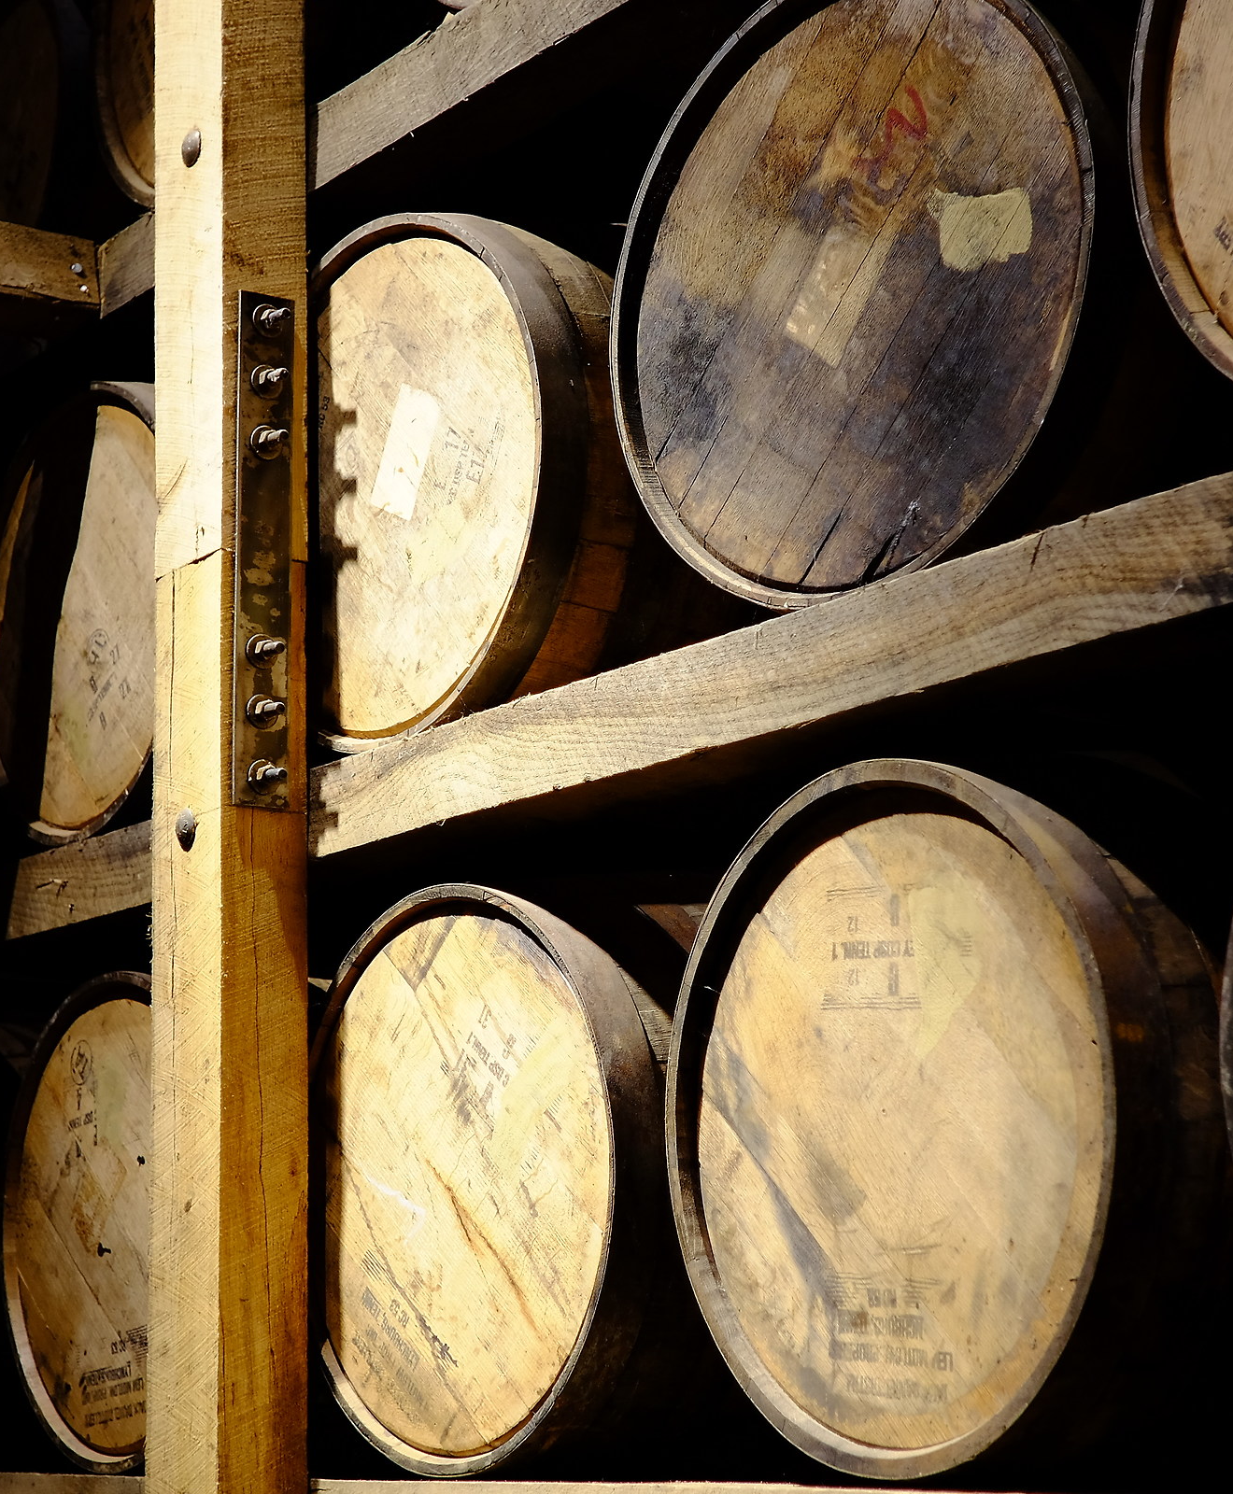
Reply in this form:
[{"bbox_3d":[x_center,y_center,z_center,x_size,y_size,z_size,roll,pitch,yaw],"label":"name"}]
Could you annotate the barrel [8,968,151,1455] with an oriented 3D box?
[{"bbox_3d":[-0.219,0.579,3.663,0.890,0.645,0.645,6,-13,-36],"label":"barrel"}]

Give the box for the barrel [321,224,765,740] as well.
[{"bbox_3d":[0.061,-0.214,3.380,0.890,0.645,0.645,10,-16,-42],"label":"barrel"}]

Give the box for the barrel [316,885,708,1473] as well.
[{"bbox_3d":[0.192,0.459,3.160,0.890,0.645,0.645,7,-14,-35],"label":"barrel"}]

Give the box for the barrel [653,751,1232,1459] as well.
[{"bbox_3d":[0.572,0.332,2.646,0.890,0.645,0.645,5,-13,-34],"label":"barrel"}]

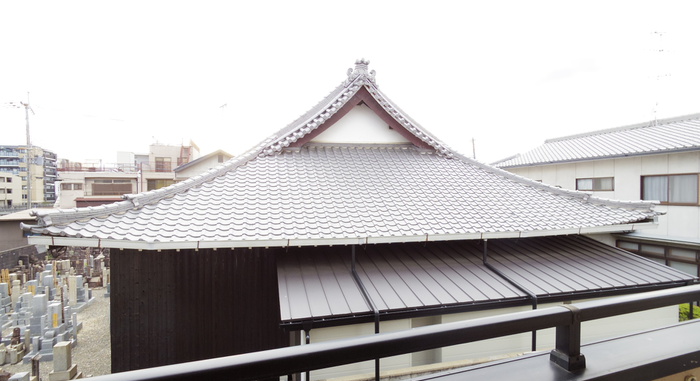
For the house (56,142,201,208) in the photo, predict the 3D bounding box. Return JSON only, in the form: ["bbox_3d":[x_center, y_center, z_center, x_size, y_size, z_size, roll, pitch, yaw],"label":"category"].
[{"bbox_3d":[-28.568,-0.995,47.915,15.800,10.200,10.000,0,1,-10],"label":"house"}]

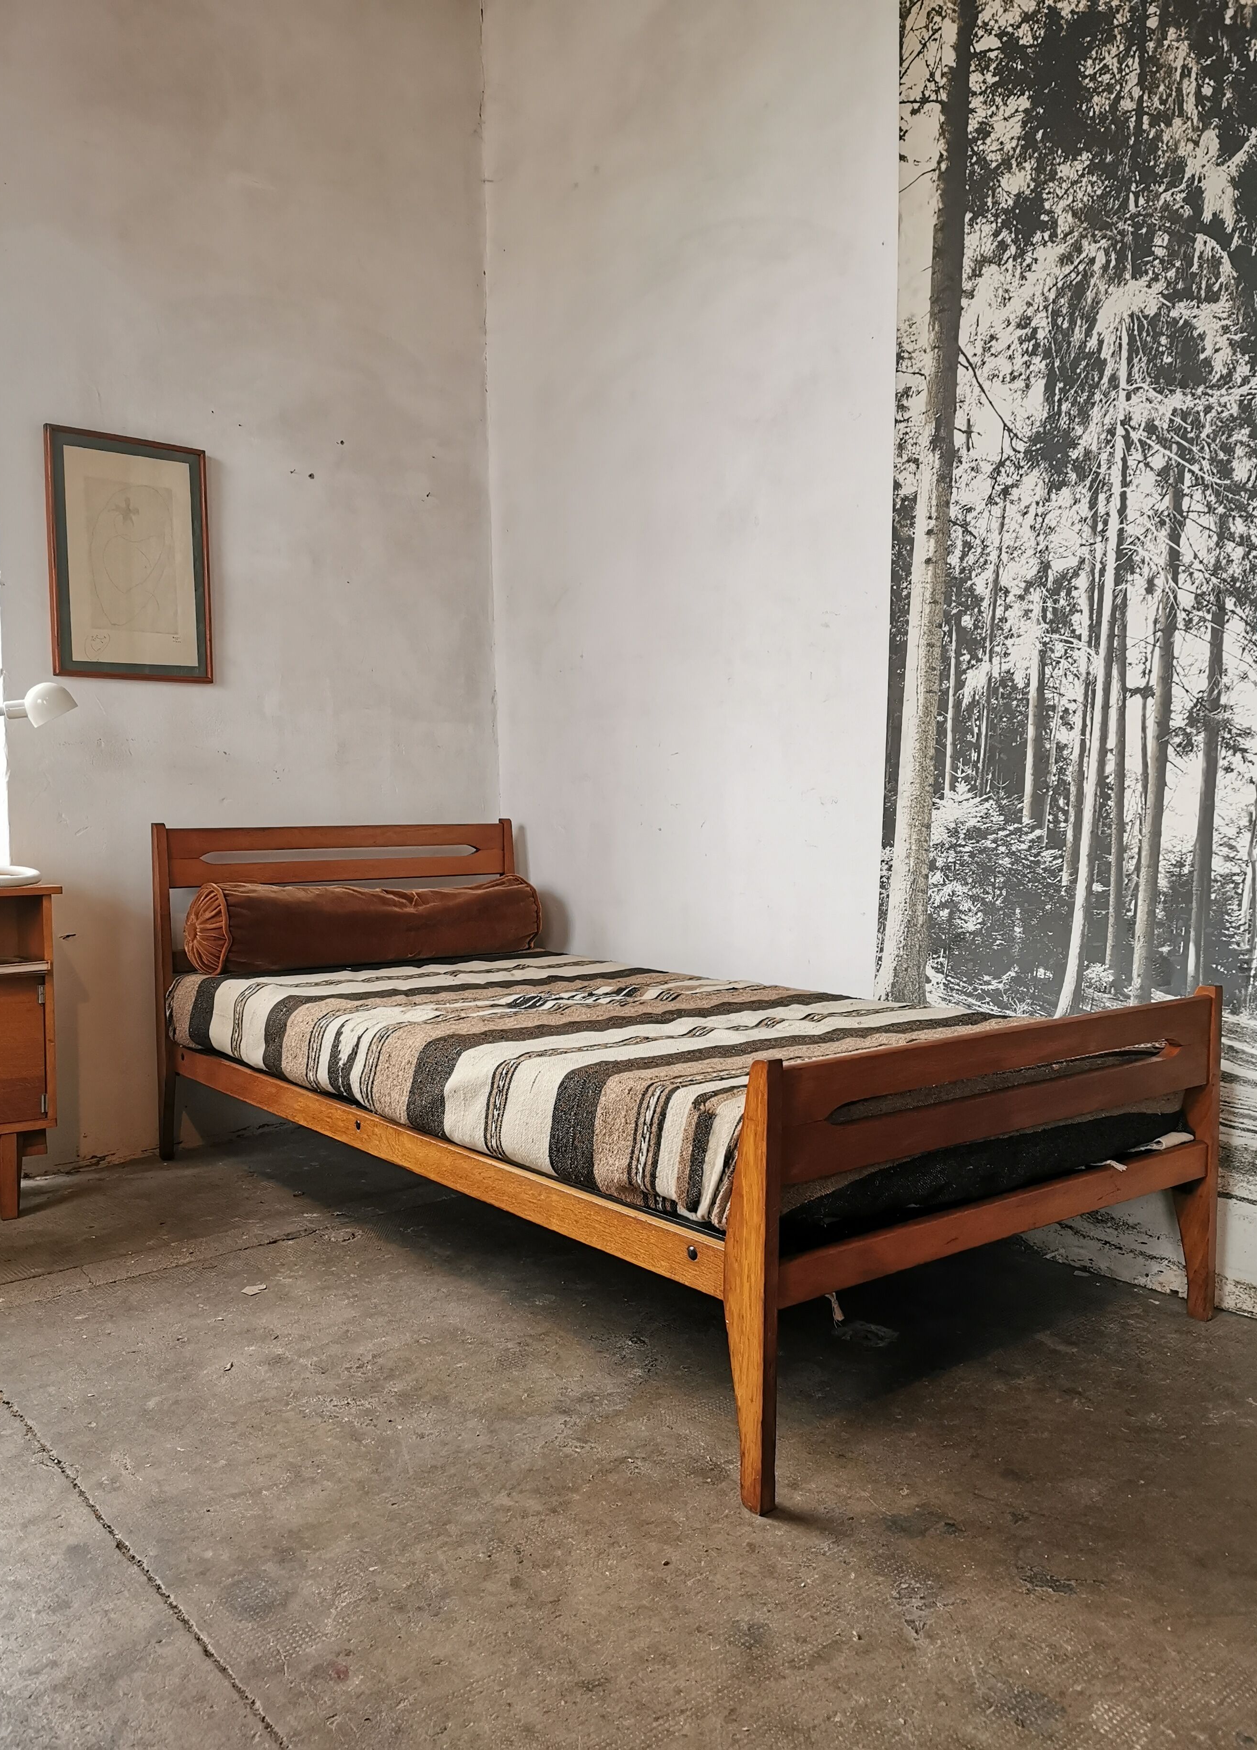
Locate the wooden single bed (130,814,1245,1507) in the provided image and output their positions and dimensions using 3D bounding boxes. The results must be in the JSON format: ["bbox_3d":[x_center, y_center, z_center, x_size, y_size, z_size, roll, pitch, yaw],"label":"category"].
[{"bbox_3d":[-0.086,0.287,2.613,0.960,0.760,2.020,-2,4,-38],"label":"wooden single bed"}]

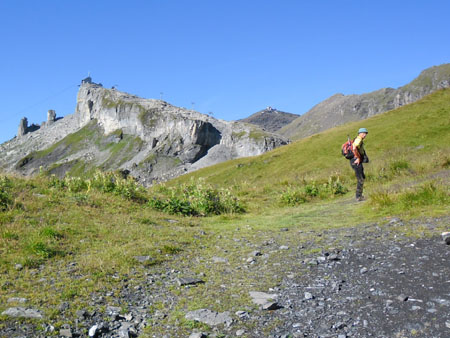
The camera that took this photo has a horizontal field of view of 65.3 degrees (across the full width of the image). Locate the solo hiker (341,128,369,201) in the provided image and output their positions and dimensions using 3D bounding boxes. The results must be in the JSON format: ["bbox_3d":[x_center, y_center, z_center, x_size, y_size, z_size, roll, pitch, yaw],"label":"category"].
[{"bbox_3d":[3.134,-0.109,8.500,0.620,1.760,0.520,-1,-3,12],"label":"solo hiker"}]

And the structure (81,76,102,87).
[{"bbox_3d":[-361.119,-236.689,950.000,56.000,25.000,30.000,-1,-3,17],"label":"structure"}]

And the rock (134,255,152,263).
[{"bbox_3d":[-1.207,1.325,5.200,0.260,0.060,0.180,-2,1,0],"label":"rock"}]

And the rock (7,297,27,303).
[{"bbox_3d":[-2.375,1.486,4.000,0.225,0.050,0.140,-2,1,0],"label":"rock"}]

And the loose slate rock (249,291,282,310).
[{"bbox_3d":[0.409,1.329,3.550,0.320,0.090,0.290,-2,1,-11],"label":"loose slate rock"}]

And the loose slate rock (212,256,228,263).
[{"bbox_3d":[-0.064,1.288,5.000,0.225,0.050,0.160,-2,1,0],"label":"loose slate rock"}]

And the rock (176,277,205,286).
[{"bbox_3d":[-0.413,1.345,4.200,0.330,0.060,0.190,-2,1,-6],"label":"rock"}]

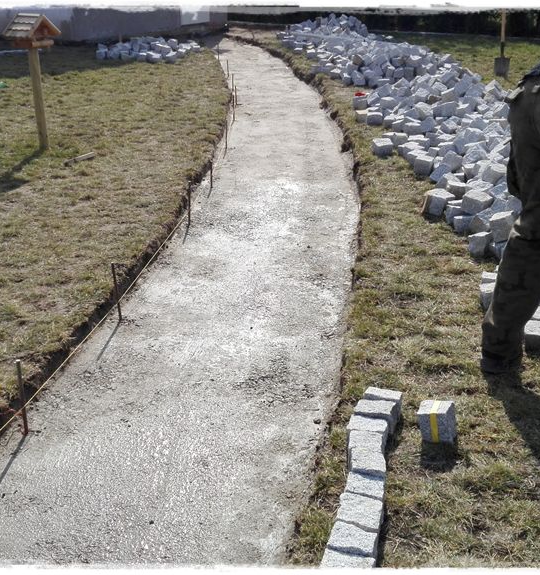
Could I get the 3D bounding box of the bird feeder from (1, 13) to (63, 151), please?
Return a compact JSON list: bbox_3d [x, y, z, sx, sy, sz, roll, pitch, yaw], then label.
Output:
[{"bbox_3d":[-1.640,-1.438,5.184,0.270,0.940,0.320,22,33,39],"label":"bird feeder"}]

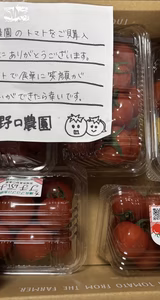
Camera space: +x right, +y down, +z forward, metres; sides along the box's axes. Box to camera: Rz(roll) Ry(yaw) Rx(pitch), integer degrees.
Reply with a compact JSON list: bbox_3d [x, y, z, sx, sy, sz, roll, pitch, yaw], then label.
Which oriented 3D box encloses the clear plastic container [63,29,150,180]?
[{"bbox_3d":[0.025,-0.048,0.306,0.091,0.060,0.151,0,89,0],"label":"clear plastic container"}]

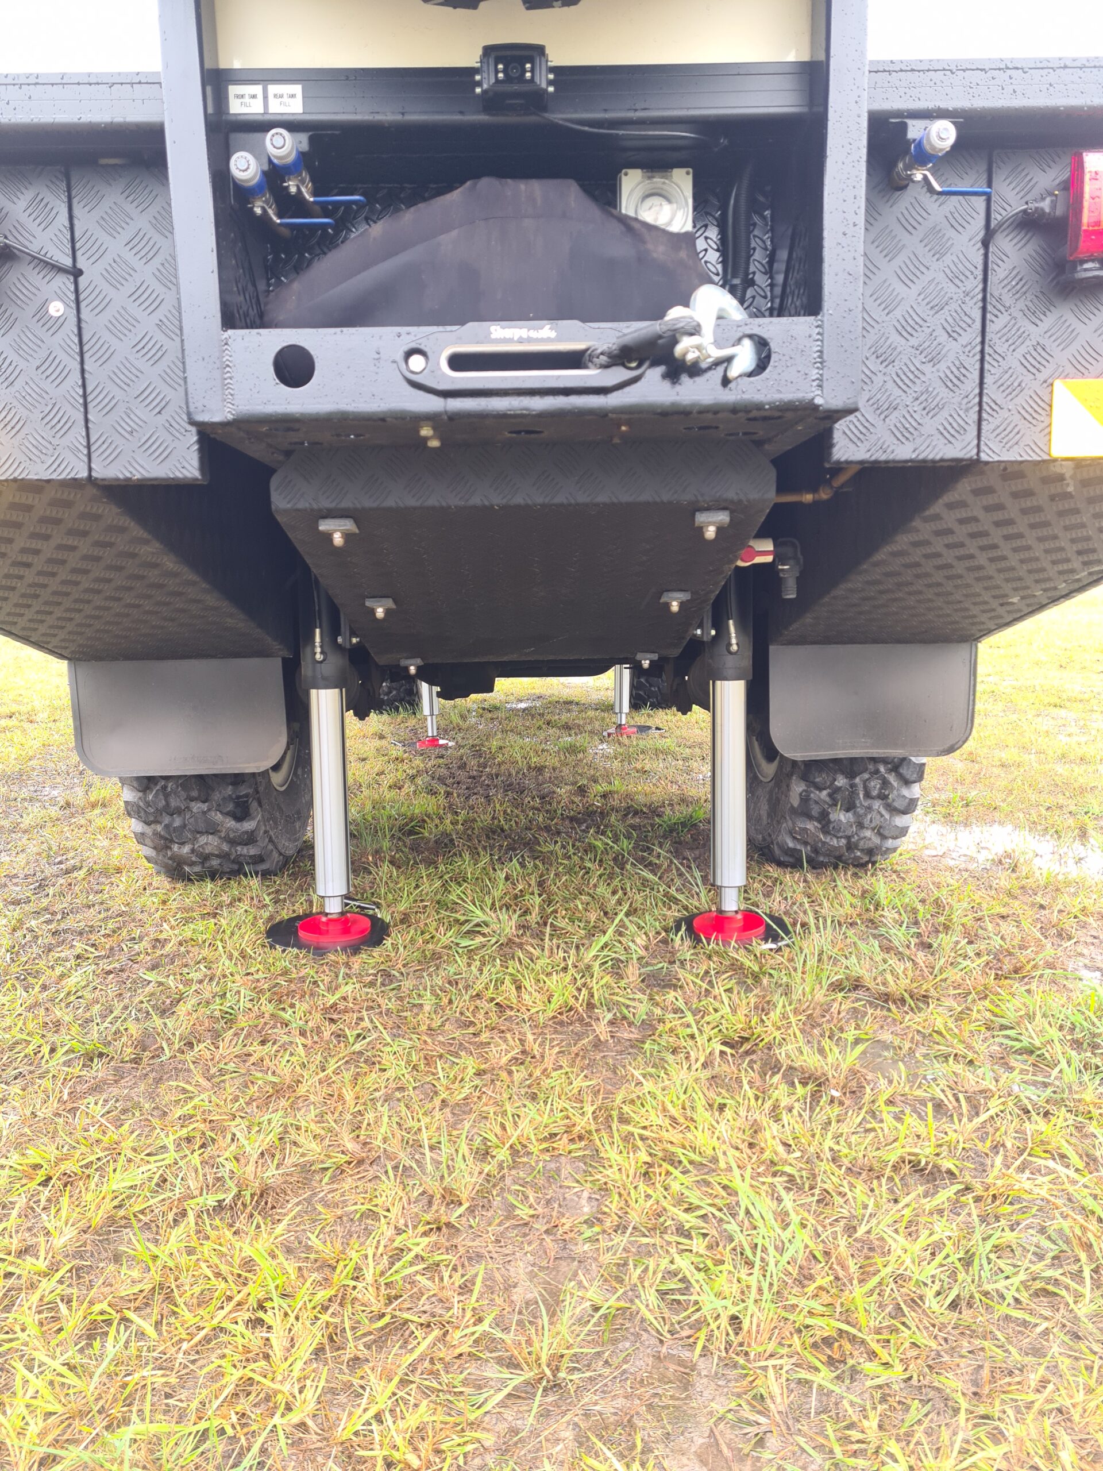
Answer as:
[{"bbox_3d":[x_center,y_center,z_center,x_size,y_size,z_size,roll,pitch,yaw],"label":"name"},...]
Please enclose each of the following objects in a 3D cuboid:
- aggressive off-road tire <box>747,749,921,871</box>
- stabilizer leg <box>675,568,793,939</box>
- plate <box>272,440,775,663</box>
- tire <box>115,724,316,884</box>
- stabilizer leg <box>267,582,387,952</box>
[{"bbox_3d":[0.753,-0.102,3.277,0.375,1.080,1.090,-1,8,-1],"label":"aggressive off-road tire"},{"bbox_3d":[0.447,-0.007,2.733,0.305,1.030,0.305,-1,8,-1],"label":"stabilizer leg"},{"bbox_3d":[-0.049,-0.305,2.182,0.736,0.120,1.132,-1,-8,-1],"label":"plate"},{"bbox_3d":[-0.905,-0.067,3.237,0.374,1.080,1.090,-1,8,-1],"label":"tire"},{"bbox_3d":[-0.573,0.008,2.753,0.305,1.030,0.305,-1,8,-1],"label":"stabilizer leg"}]

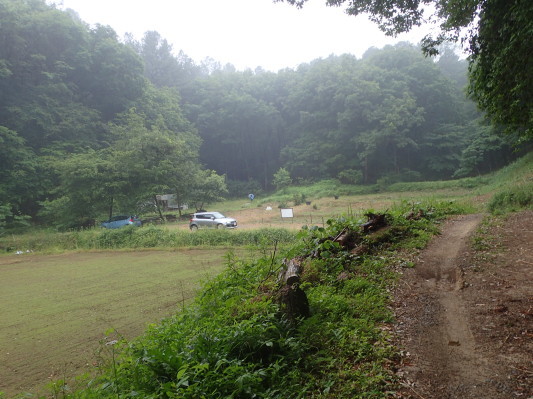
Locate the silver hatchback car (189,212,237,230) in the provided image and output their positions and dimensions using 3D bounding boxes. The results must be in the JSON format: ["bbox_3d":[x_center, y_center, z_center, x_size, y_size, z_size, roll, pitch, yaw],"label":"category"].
[{"bbox_3d":[-4.592,1.920,39.400,3.850,1.500,1.700,-3,0,18],"label":"silver hatchback car"}]

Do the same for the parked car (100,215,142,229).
[{"bbox_3d":[-14.480,2.422,46.000,4.050,1.480,1.700,-2,0,25],"label":"parked car"}]

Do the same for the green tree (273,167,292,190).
[{"bbox_3d":[2.149,-2.780,62.000,2.600,3.200,2.500,-1,1,0],"label":"green tree"}]

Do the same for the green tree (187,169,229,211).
[{"bbox_3d":[-6.574,-0.994,51.000,4.400,4.600,4.300,-1,1,-7],"label":"green tree"}]

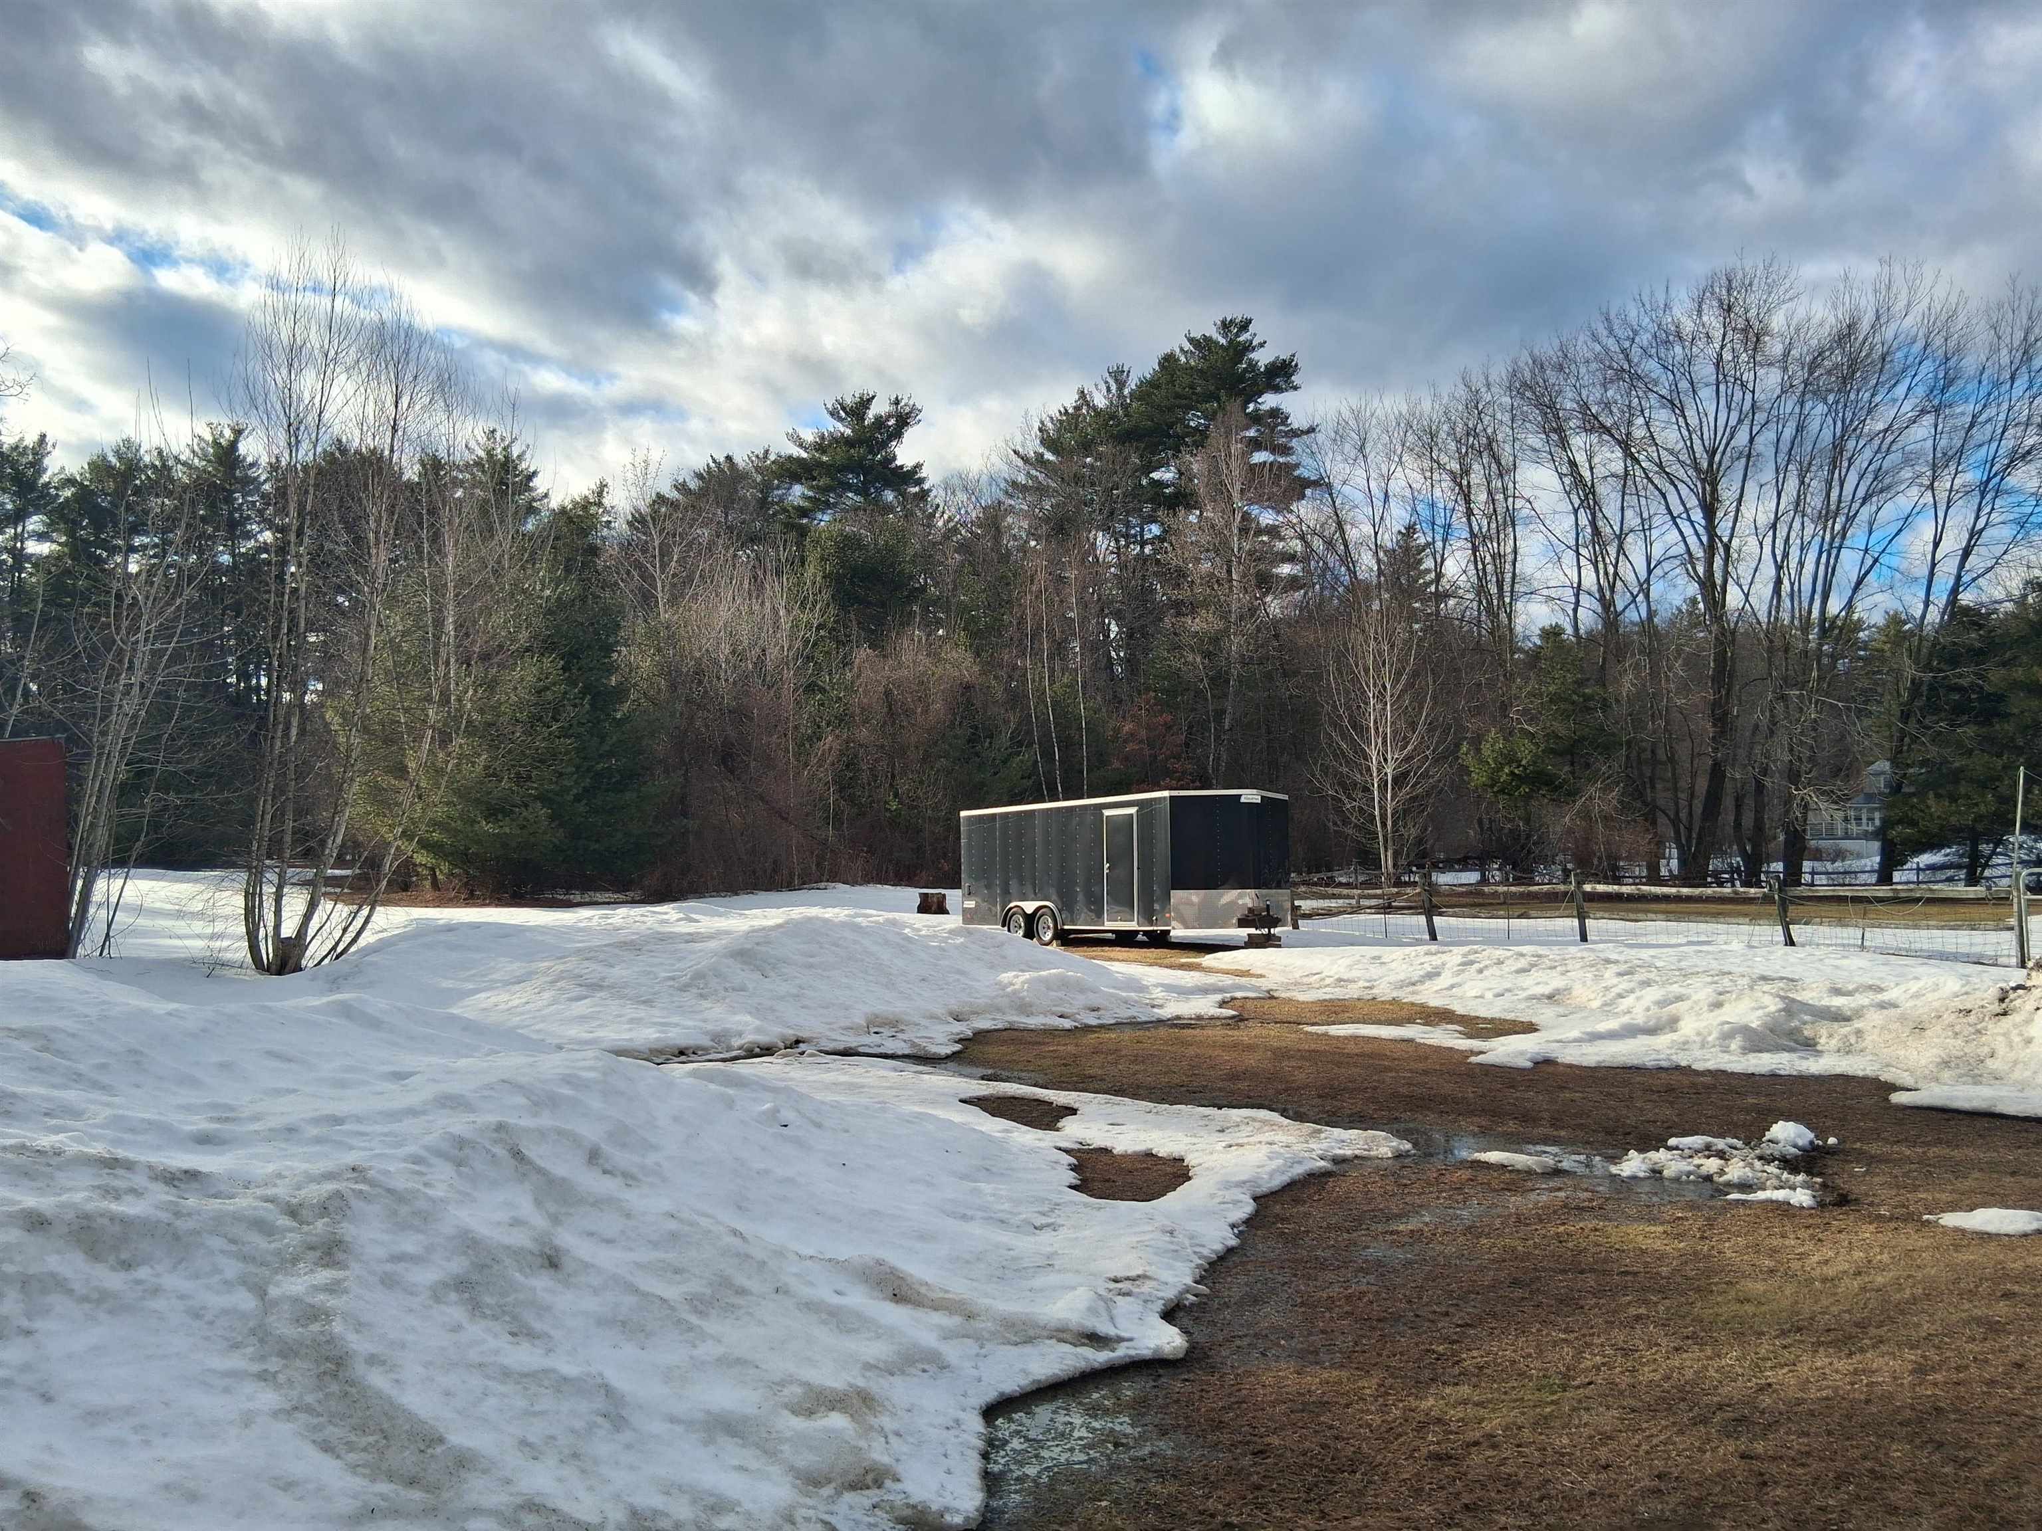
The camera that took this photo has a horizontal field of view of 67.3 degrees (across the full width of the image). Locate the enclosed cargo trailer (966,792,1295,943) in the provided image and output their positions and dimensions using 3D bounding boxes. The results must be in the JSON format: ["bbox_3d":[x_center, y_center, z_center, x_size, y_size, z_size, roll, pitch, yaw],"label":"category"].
[{"bbox_3d":[1.944,1.849,26.378,2.544,2.465,7.260,3,-6,-34],"label":"enclosed cargo trailer"}]

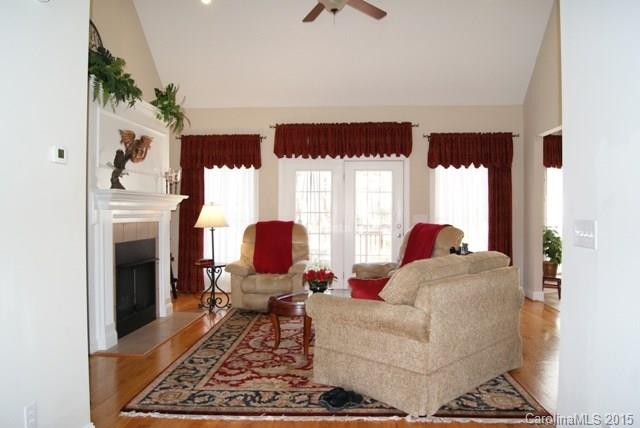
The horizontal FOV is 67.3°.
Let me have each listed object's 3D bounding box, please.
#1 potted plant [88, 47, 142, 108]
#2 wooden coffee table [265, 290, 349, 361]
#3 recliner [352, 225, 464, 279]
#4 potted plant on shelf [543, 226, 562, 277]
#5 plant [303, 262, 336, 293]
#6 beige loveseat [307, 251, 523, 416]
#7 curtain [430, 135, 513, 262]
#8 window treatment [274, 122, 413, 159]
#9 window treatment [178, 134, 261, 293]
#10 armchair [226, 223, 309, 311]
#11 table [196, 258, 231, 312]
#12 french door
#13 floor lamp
[{"bbox_3d":[-2.050,-1.377,4.850,0.460,0.560,0.560,0,1,3],"label":"potted plant"},{"bbox_3d":[0.030,1.060,4.730,1.060,0.490,0.740,-1,1,-44],"label":"wooden coffee table"},{"bbox_3d":[1.080,0.725,5.950,1.040,1.110,1.040,0,1,-32],"label":"recliner"},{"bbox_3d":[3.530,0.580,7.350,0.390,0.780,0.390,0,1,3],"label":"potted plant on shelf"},{"bbox_3d":[-0.005,0.645,4.780,0.340,0.330,0.340,0,1,3],"label":"plant"},{"bbox_3d":[0.855,0.817,3.930,1.030,0.970,1.580,1,1,45],"label":"beige loveseat"},{"bbox_3d":[2.300,0.007,7.350,1.270,2.490,0.180,0,1,3],"label":"curtain"},{"bbox_3d":[0.363,-1.135,7.420,2.120,0.555,0.130,0,1,3],"label":"window treatment"},{"bbox_3d":[-1.569,0.000,7.500,1.280,2.470,0.150,0,1,3],"label":"window treatment"},{"bbox_3d":[-0.690,0.711,6.680,1.040,1.110,0.970,0,1,5],"label":"armchair"},{"bbox_3d":[-1.450,0.966,6.530,0.450,0.600,0.450,0,1,3],"label":"table"},{"bbox_3d":[0.368,0.180,7.530,1.970,2.080,0.100,0,1,3],"label":"french door"},{"bbox_3d":[-1.468,0.557,6.530,0.470,1.420,0.450,0,1,3],"label":"floor lamp"}]

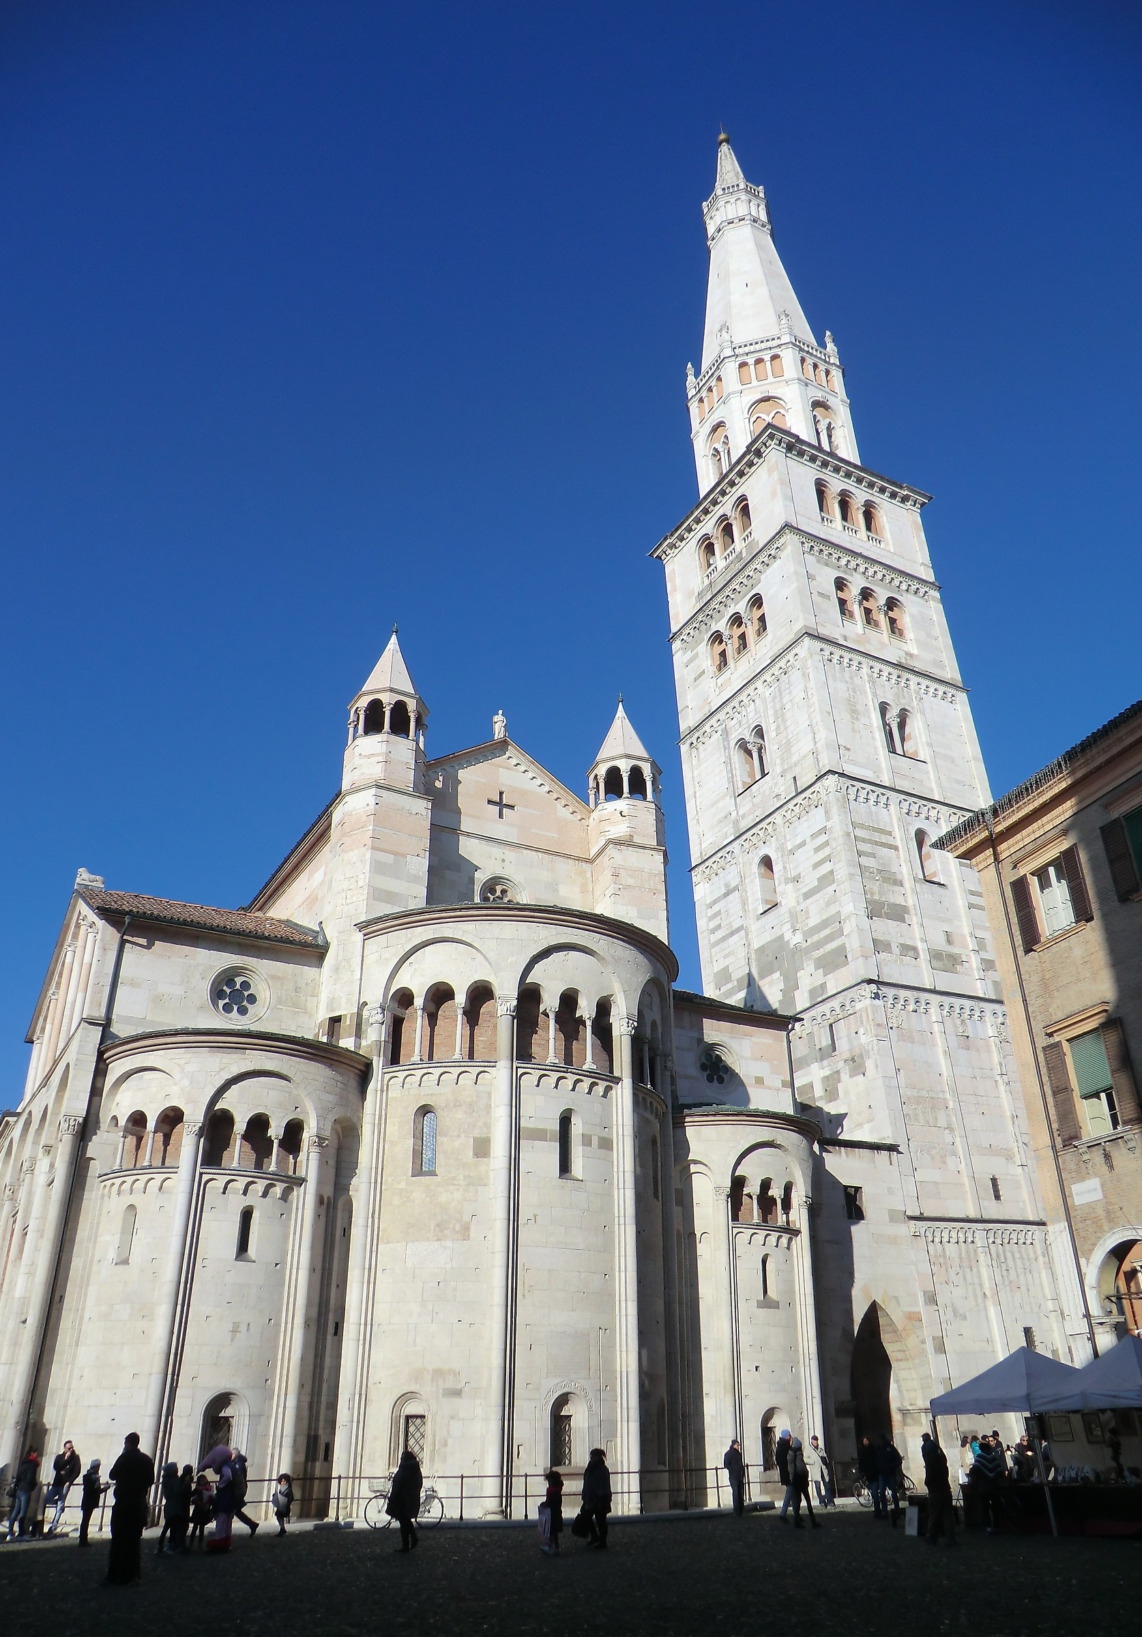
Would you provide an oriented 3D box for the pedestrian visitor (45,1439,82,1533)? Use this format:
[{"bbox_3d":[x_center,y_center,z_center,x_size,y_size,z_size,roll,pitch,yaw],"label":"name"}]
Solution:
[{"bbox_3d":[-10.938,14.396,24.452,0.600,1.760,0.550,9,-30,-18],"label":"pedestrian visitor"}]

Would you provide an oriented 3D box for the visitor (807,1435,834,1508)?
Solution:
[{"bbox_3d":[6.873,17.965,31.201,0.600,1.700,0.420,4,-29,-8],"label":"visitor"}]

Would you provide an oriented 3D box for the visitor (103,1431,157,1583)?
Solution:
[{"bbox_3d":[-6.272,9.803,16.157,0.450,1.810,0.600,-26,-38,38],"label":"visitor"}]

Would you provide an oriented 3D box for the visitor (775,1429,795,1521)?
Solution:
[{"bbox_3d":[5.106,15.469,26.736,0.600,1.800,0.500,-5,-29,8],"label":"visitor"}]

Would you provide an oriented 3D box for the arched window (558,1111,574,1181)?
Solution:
[{"bbox_3d":[-0.145,9.219,32.073,0.520,1.950,0.300,12,-31,-23],"label":"arched window"}]

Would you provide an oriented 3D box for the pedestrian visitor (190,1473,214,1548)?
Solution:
[{"bbox_3d":[-7.186,13.452,22.068,0.420,1.270,0.420,-24,-36,35],"label":"pedestrian visitor"}]

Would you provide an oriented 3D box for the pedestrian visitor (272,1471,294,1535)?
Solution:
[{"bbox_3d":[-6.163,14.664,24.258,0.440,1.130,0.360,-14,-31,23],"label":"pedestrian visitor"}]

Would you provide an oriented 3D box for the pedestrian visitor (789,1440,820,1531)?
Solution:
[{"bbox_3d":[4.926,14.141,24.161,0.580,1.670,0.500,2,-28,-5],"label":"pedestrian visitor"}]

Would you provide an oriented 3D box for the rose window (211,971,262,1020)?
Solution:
[{"bbox_3d":[-9.961,5.277,33.937,1.600,1.600,0.350,15,-32,-26],"label":"rose window"}]

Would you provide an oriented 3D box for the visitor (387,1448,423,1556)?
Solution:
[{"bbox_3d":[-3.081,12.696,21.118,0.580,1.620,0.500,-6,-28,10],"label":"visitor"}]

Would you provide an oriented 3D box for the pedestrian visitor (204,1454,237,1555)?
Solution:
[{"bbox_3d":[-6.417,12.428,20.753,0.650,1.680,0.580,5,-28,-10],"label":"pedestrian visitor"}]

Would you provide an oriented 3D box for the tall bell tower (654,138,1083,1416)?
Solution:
[{"bbox_3d":[12.480,-13.038,62.363,11.400,86.000,11.400,13,-33,-25],"label":"tall bell tower"}]

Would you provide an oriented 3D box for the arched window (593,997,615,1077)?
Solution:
[{"bbox_3d":[0.988,6.590,34.416,0.860,2.450,0.400,19,-34,-32],"label":"arched window"}]

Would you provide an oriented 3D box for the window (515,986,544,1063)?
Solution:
[{"bbox_3d":[-1.226,6.054,33.480,0.880,2.400,0.400,6,-29,-12],"label":"window"}]

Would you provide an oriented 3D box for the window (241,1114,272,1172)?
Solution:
[{"bbox_3d":[-7.678,7.896,27.699,0.770,1.360,0.400,14,-31,-26],"label":"window"}]

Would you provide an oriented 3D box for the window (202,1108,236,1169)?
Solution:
[{"bbox_3d":[-9.060,8.230,29.190,0.860,1.500,0.400,8,-30,-15],"label":"window"}]

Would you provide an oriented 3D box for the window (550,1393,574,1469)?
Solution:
[{"bbox_3d":[-0.226,15.427,28.608,0.700,1.700,0.300,12,-31,-22],"label":"window"}]

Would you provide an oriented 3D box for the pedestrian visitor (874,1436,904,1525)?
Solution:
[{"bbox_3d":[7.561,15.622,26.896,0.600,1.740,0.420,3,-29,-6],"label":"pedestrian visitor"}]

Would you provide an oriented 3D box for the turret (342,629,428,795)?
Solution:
[{"bbox_3d":[-6.525,-3.890,40.628,2.850,7.550,2.850,14,-32,-25],"label":"turret"}]

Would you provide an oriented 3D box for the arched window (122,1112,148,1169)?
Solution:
[{"bbox_3d":[-11.249,8.426,29.696,0.800,1.450,0.320,-16,-33,26],"label":"arched window"}]

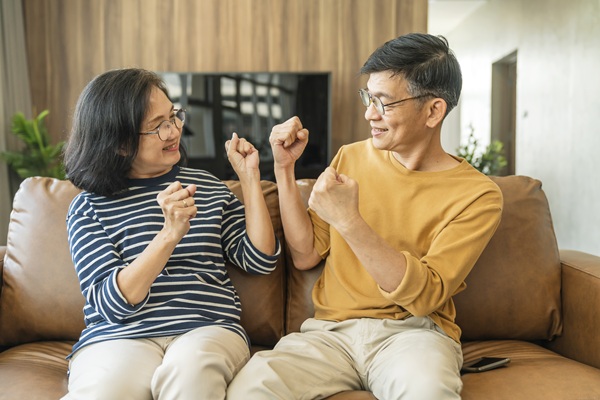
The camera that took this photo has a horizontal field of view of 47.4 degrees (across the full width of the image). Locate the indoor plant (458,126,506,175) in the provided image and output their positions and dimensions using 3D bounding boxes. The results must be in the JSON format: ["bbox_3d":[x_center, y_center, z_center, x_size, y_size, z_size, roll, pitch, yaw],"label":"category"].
[{"bbox_3d":[1.232,-0.232,4.600,0.360,0.530,0.360,0,3,0],"label":"indoor plant"}]

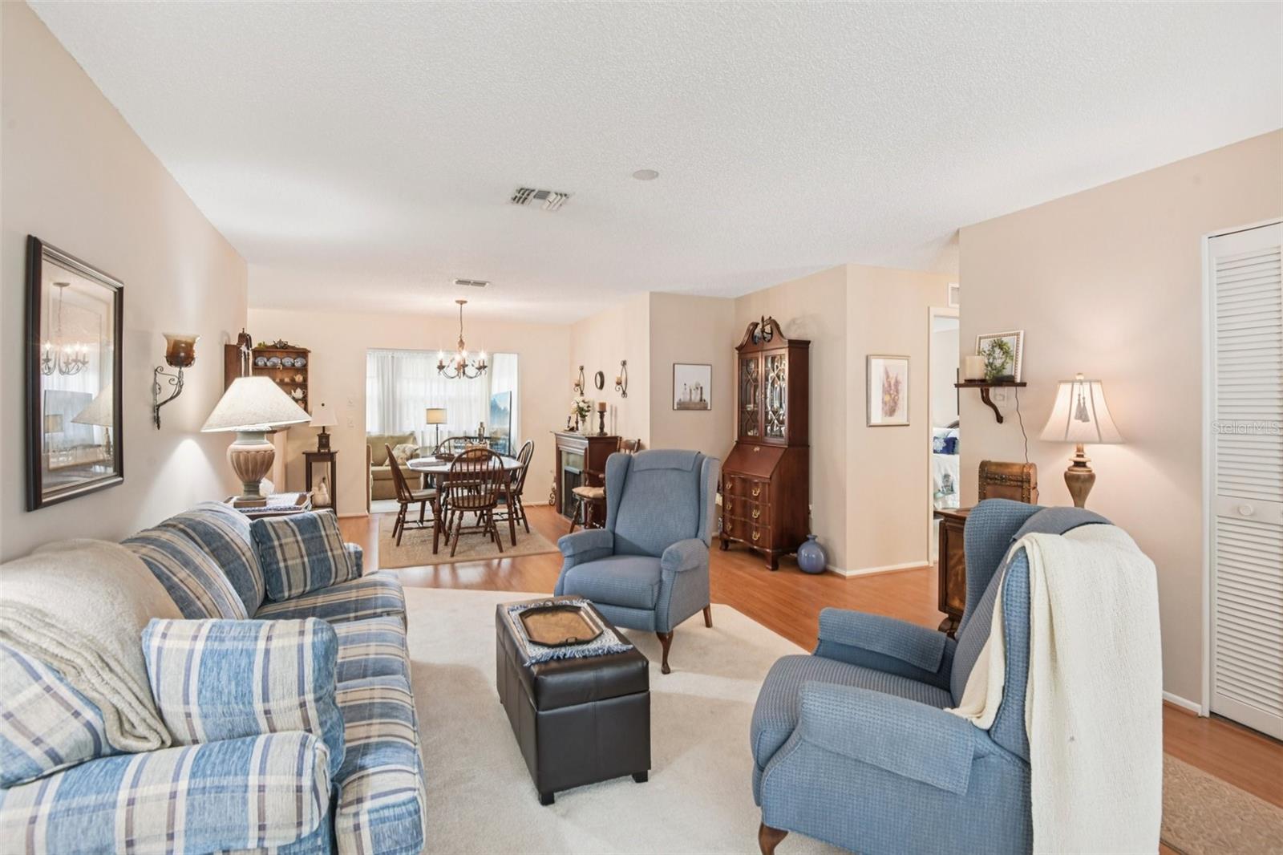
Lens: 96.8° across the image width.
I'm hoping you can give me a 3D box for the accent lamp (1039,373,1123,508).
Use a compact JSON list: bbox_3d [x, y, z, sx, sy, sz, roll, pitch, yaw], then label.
[{"bbox_3d":[2.110,0.124,2.740,0.330,0.760,0.330,-1,2,-24],"label":"accent lamp"}]

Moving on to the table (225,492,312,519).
[{"bbox_3d":[-2.350,0.833,3.500,0.500,0.710,0.660,-1,1,-25],"label":"table"}]

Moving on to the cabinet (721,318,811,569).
[{"bbox_3d":[1.083,0.093,5.030,0.460,2.110,0.740,-1,2,-24],"label":"cabinet"}]

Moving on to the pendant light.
[{"bbox_3d":[-1.855,-0.917,5.930,0.510,0.830,0.510,-1,1,-25],"label":"pendant light"}]

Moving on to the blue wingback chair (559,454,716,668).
[{"bbox_3d":[-0.028,0.675,3.300,0.750,1.060,0.860,1,1,25],"label":"blue wingback chair"}]

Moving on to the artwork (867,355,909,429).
[{"bbox_3d":[2.025,-0.305,4.670,0.455,0.580,0.030,-1,1,-25],"label":"artwork"}]

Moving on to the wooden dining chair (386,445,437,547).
[{"bbox_3d":[-2.277,0.643,5.760,0.560,0.965,0.480,-1,1,-26],"label":"wooden dining chair"}]

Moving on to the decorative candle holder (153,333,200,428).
[{"bbox_3d":[-2.040,-0.208,2.502,0.160,0.425,0.130,-1,2,-24],"label":"decorative candle holder"}]

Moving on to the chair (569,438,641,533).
[{"bbox_3d":[-0.360,0.620,5.700,0.570,1.000,0.550,-1,2,-24],"label":"chair"}]

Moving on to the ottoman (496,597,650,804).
[{"bbox_3d":[-0.308,1.037,2.319,0.405,0.450,0.740,-1,2,-24],"label":"ottoman"}]

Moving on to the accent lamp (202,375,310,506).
[{"bbox_3d":[-2.119,0.071,3.130,0.490,0.715,0.490,-1,2,-24],"label":"accent lamp"}]

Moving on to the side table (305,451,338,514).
[{"bbox_3d":[-3.650,0.681,6.500,0.340,0.810,0.340,-1,2,-24],"label":"side table"}]

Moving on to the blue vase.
[{"bbox_3d":[1.356,1.008,4.550,0.240,0.310,0.240,0,1,0],"label":"blue vase"}]

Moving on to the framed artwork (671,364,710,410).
[{"bbox_3d":[0.498,-0.409,5.670,0.445,0.475,0.025,-1,2,-24],"label":"framed artwork"}]

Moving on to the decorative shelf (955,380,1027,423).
[{"bbox_3d":[2.010,-0.147,3.280,0.200,0.235,0.310,-1,1,-25],"label":"decorative shelf"}]

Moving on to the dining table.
[{"bbox_3d":[-1.858,0.745,5.980,1.080,0.740,1.700,-1,1,-25],"label":"dining table"}]

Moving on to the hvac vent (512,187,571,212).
[{"bbox_3d":[-0.547,-1.235,3.080,0.290,0.030,0.265,-1,1,-25],"label":"hvac vent"}]

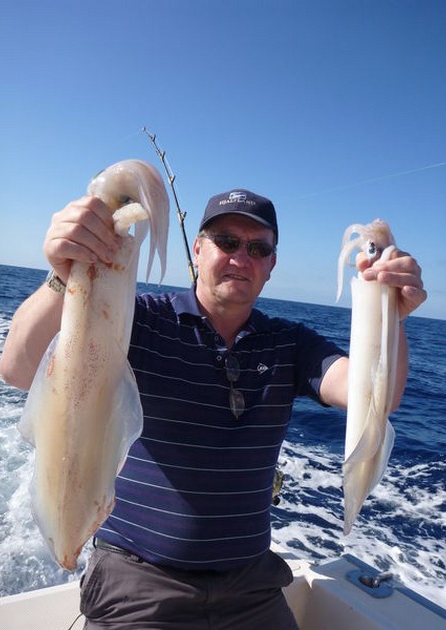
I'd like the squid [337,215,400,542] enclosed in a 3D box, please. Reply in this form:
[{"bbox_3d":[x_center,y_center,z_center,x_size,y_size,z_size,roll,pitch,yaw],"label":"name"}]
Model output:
[{"bbox_3d":[0.223,0.095,0.790,0.090,0.485,0.075,5,1,14],"label":"squid"}]

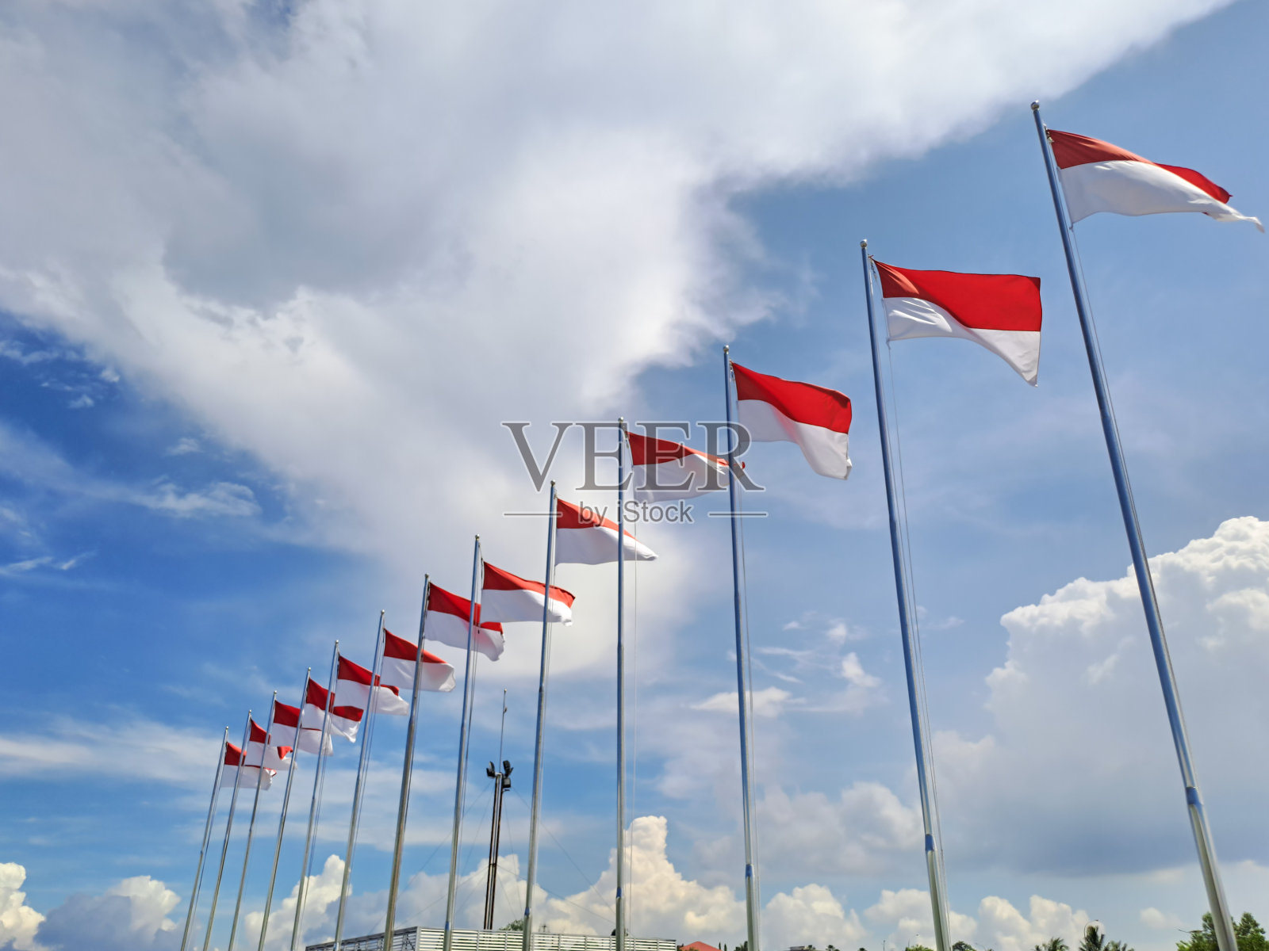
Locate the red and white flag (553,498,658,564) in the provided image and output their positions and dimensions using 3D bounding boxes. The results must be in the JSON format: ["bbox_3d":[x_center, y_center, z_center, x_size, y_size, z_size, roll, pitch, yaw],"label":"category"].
[{"bbox_3d":[-0.443,0.856,14.443,1.600,1.200,0.330,-2,-29,3],"label":"red and white flag"}]

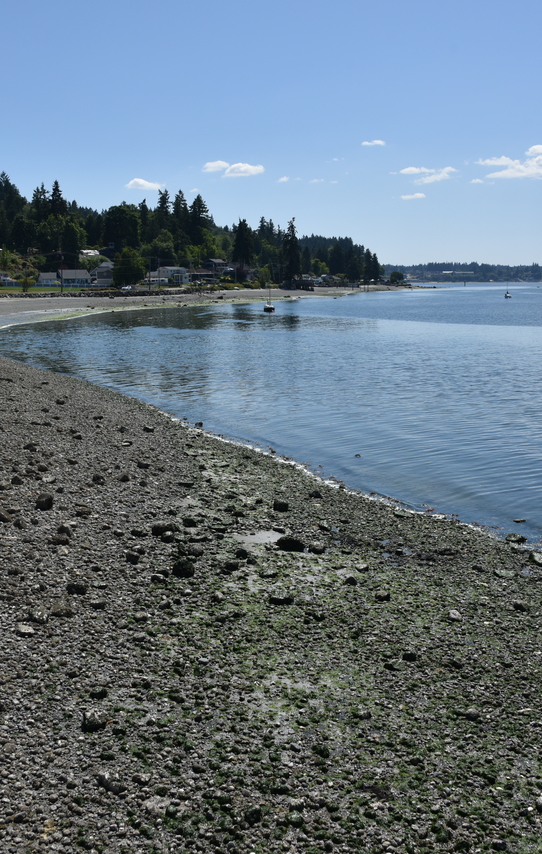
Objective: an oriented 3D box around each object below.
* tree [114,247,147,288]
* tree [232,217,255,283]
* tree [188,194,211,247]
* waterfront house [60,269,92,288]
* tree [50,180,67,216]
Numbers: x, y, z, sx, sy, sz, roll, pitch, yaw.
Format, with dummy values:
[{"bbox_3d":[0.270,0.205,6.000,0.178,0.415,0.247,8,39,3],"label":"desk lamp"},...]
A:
[{"bbox_3d":[-48.420,-54.303,340.718,10.600,13.300,10.000,-1,9,-8],"label":"tree"},{"bbox_3d":[-11.986,-73.527,418.738,9.000,27.800,9.000,0,8,-2],"label":"tree"},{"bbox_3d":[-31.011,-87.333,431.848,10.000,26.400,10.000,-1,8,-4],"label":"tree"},{"bbox_3d":[-64.473,-48.973,328.368,10.000,6.400,8.000,-3,9,-19],"label":"waterfront house"},{"bbox_3d":[-83.555,-86.662,391.508,7.200,20.000,7.200,-2,9,-12],"label":"tree"}]

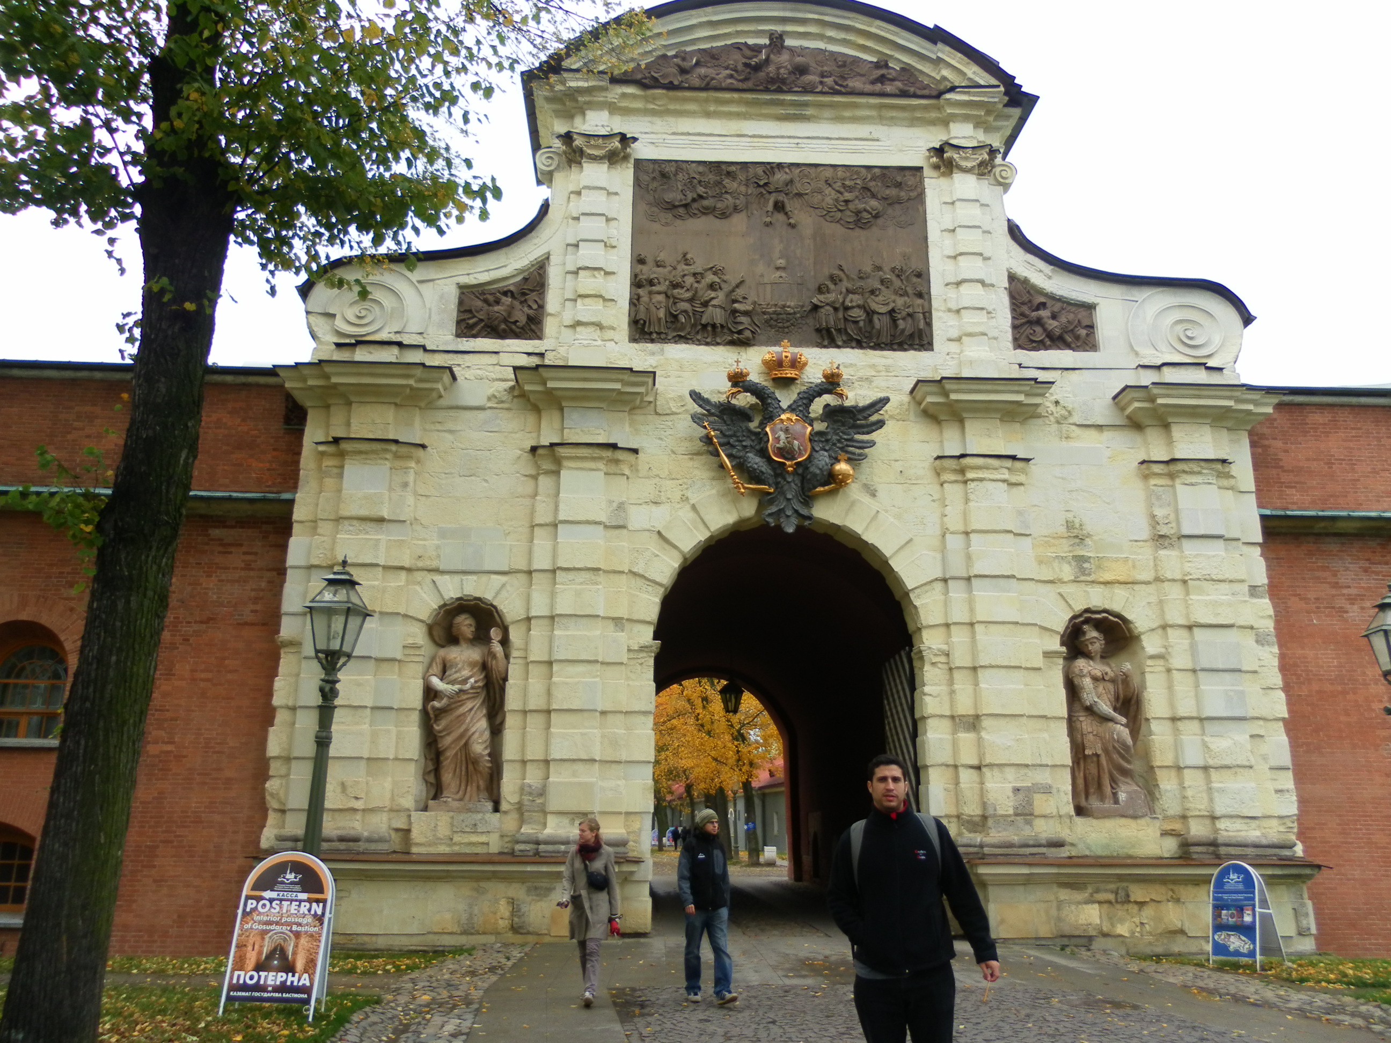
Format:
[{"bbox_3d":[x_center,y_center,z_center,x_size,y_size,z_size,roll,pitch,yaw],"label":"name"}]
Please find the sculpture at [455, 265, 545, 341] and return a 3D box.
[{"bbox_3d":[-3.390,-3.862,19.669,1.540,1.450,0.220,1,-15,-2],"label":"sculpture"}]

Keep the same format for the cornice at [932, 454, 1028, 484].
[{"bbox_3d":[5.114,-0.873,19.585,1.720,0.500,0.520,1,-15,-3],"label":"cornice"}]

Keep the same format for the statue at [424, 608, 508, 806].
[{"bbox_3d":[-3.669,2.964,18.154,1.340,3.350,0.770,1,-15,-2],"label":"statue"}]

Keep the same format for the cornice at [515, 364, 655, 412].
[{"bbox_3d":[-1.851,-2.183,18.927,2.357,0.570,0.750,1,-15,-2],"label":"cornice"}]

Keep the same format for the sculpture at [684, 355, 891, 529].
[{"bbox_3d":[1.604,-1.433,19.520,3.400,3.350,0.650,1,-15,-3],"label":"sculpture"}]

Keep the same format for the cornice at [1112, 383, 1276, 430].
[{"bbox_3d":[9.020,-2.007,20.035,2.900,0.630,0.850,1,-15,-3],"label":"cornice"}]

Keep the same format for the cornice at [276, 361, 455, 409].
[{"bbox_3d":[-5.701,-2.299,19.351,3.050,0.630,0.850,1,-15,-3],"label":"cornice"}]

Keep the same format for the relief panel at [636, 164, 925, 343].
[{"bbox_3d":[1.573,-4.943,20.603,5.450,3.720,0.300,1,-15,-3],"label":"relief panel"}]

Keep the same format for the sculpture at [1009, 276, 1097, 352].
[{"bbox_3d":[6.566,-3.817,20.615,1.600,1.420,0.270,1,-15,-3],"label":"sculpture"}]

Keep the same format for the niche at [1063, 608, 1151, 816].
[{"bbox_3d":[6.871,3.252,19.018,1.470,3.450,0.900,1,-15,-3],"label":"niche"}]

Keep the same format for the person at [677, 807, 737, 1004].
[{"bbox_3d":[0.114,3.687,10.837,0.540,1.770,0.450,8,-17,-27],"label":"person"}]

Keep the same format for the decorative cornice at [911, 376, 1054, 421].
[{"bbox_3d":[4.938,-2.050,19.221,2.350,0.570,0.750,1,-15,-2],"label":"decorative cornice"}]

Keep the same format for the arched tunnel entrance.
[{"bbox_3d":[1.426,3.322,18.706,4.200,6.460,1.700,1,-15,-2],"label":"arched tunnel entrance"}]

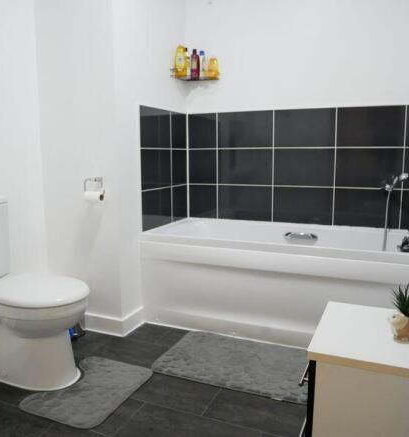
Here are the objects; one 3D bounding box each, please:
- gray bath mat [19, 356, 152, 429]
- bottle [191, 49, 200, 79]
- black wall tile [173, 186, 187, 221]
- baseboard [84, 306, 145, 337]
[{"bbox_3d":[-0.507,0.745,1.936,0.402,0.018,0.502,3,9,22],"label":"gray bath mat"},{"bbox_3d":[-0.064,-1.054,2.987,0.056,0.200,0.042,2,9,17],"label":"bottle"},{"bbox_3d":[-0.176,-0.112,3.126,0.010,0.242,0.256,3,9,22],"label":"black wall tile"},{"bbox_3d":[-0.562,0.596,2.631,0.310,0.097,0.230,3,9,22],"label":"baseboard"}]

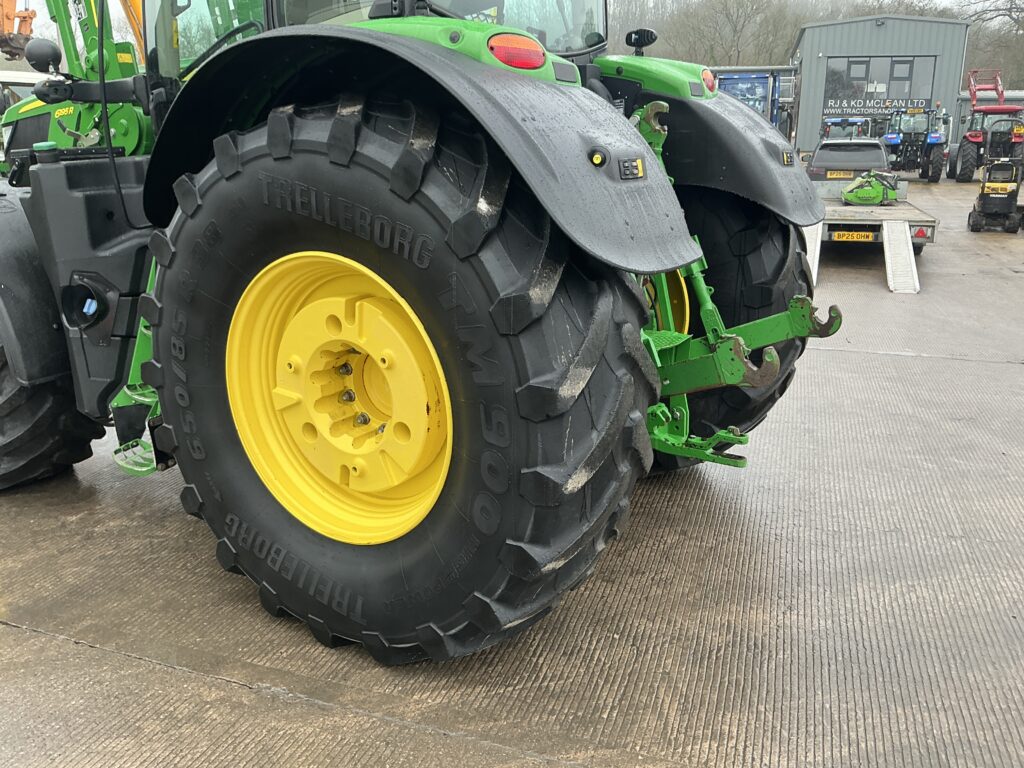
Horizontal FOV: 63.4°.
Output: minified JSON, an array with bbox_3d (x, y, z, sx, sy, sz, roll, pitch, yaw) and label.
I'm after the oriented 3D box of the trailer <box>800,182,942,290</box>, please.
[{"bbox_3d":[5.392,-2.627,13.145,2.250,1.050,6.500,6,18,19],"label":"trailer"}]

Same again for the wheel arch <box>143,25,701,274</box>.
[{"bbox_3d":[-0.368,-0.813,2.780,1.980,0.740,0.620,9,18,29],"label":"wheel arch"}]

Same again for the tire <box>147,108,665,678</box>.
[{"bbox_3d":[-0.462,-0.021,3.067,2.060,2.020,0.670,9,18,29],"label":"tire"}]

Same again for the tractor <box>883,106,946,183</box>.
[{"bbox_3d":[15.064,-8.937,31.320,2.150,2.580,4.200,5,15,18],"label":"tractor"}]

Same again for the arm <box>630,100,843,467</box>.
[{"bbox_3d":[0.764,-0.408,3.437,1.040,1.460,1.100,9,18,29],"label":"arm"}]

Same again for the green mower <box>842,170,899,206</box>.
[{"bbox_3d":[6.520,-3.591,15.098,0.880,0.570,1.200,4,17,18],"label":"green mower"}]

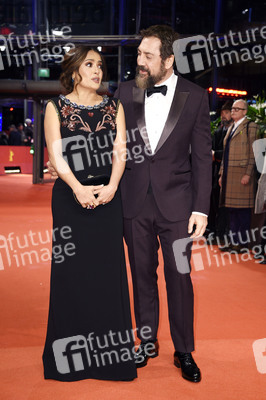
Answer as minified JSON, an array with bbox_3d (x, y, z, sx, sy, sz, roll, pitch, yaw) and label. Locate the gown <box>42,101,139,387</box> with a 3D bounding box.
[{"bbox_3d":[-0.227,0.171,3.634,0.490,1.435,0.390,-1,4,-8],"label":"gown"}]

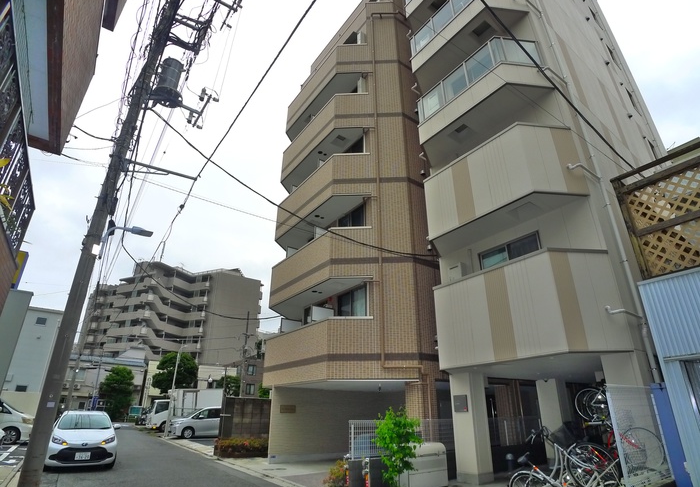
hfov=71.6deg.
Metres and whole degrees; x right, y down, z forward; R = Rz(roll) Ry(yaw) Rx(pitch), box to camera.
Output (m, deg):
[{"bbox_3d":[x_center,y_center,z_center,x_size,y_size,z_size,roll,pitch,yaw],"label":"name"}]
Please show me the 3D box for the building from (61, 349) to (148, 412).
[{"bbox_3d":[-23.255,13.585,45.783,7.500,7.200,6.000,12,-24,-29],"label":"building"}]

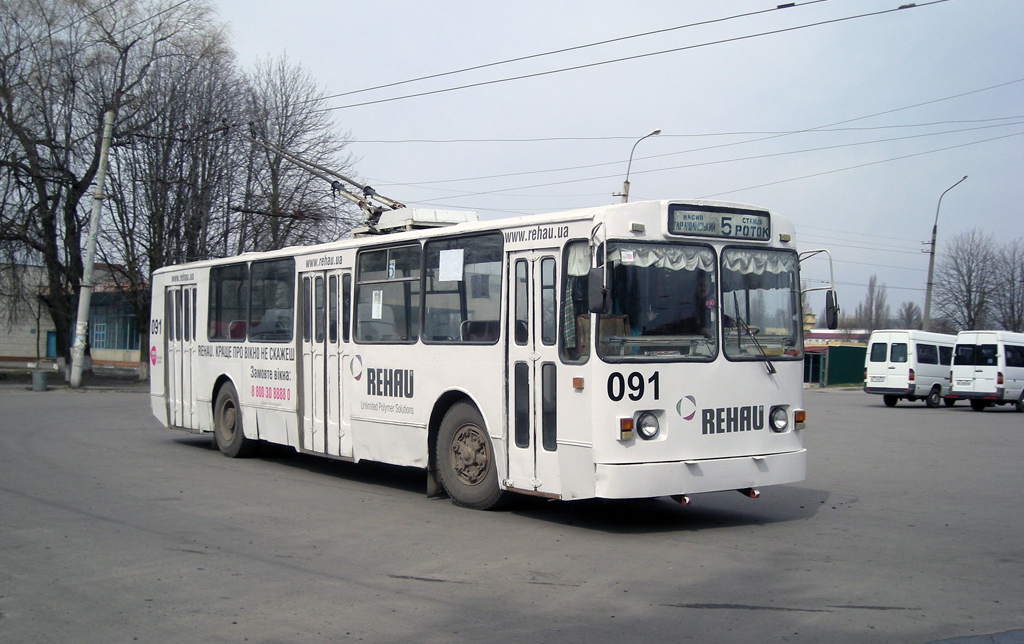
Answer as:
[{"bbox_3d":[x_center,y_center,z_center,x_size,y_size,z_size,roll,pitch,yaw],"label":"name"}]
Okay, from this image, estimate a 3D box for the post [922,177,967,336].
[{"bbox_3d":[21.931,-2.028,66.000,2.300,10.800,0.500,3,0,26],"label":"post"}]

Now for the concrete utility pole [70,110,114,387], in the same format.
[{"bbox_3d":[-13.198,-2.292,41.000,0.360,8.770,0.360,7,0,0],"label":"concrete utility pole"}]

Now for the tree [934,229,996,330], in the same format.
[{"bbox_3d":[26.189,-0.778,75.000,3.900,9.200,3.900,1,-1,0],"label":"tree"}]

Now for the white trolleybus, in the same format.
[{"bbox_3d":[-1.417,0.301,16.325,2.520,3.100,11.750,0,-1,-34],"label":"white trolleybus"}]

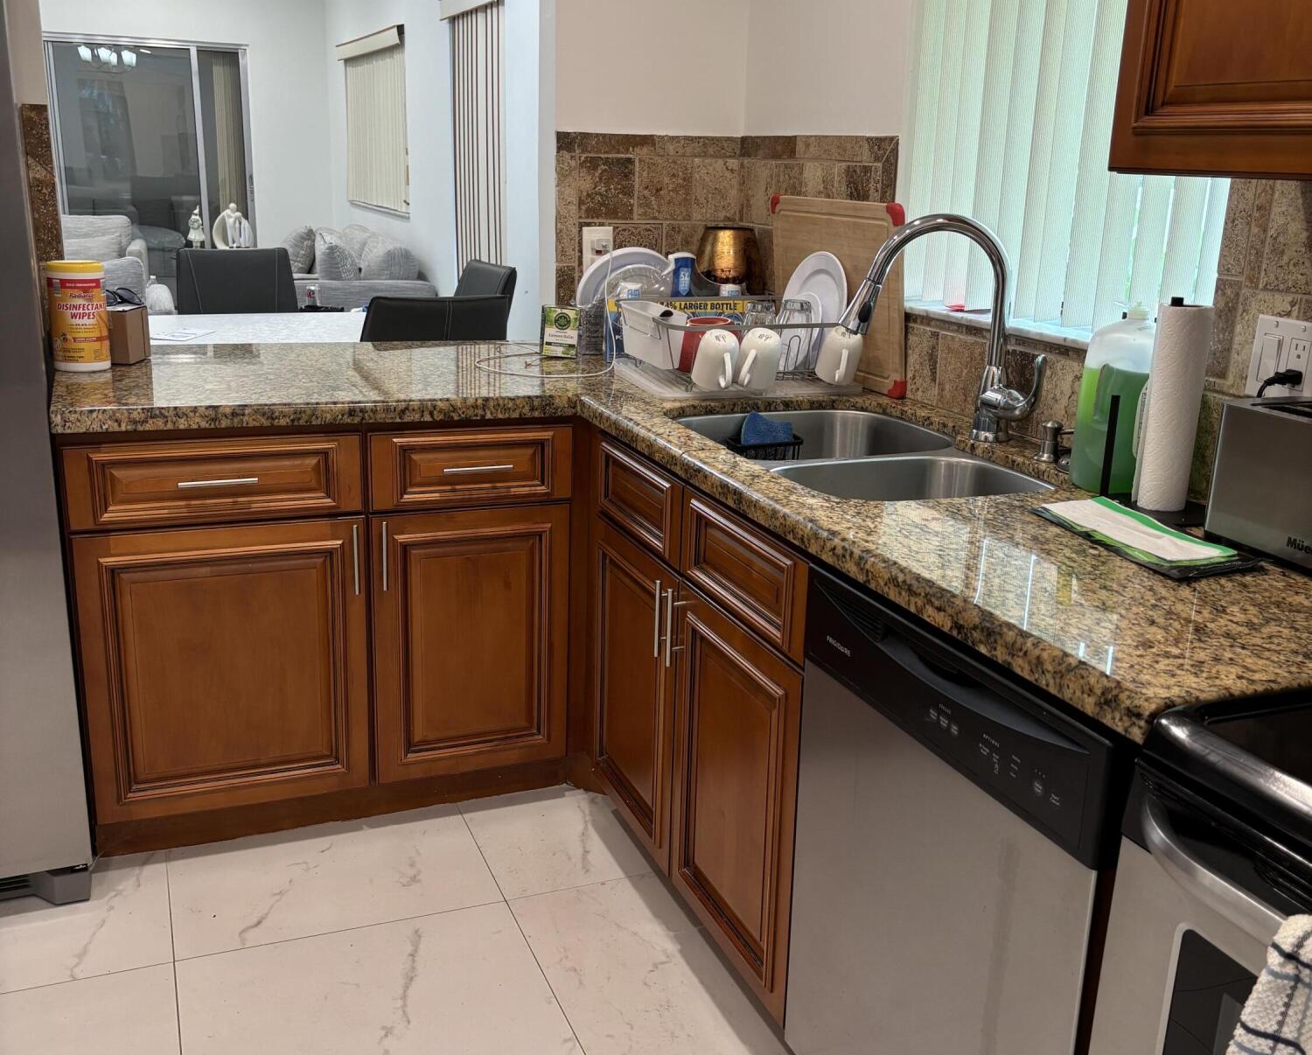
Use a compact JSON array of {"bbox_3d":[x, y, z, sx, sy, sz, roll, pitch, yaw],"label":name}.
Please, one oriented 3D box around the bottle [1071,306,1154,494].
[{"bbox_3d":[0.723,-0.203,2.025,0.140,0.280,0.100,2,16,3],"label":"bottle"}]

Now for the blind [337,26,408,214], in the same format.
[{"bbox_3d":[-1.660,-2.350,7.654,0.085,0.950,1.950,-5,17,-21],"label":"blind"}]

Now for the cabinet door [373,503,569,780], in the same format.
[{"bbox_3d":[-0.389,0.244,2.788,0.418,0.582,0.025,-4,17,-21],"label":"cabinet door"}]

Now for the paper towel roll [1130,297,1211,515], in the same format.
[{"bbox_3d":[0.737,-0.168,1.859,0.077,0.280,0.077,2,16,0],"label":"paper towel roll"}]

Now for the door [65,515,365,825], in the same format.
[{"bbox_3d":[-0.843,0.278,2.611,0.535,0.587,0.025,-4,17,-21],"label":"door"}]

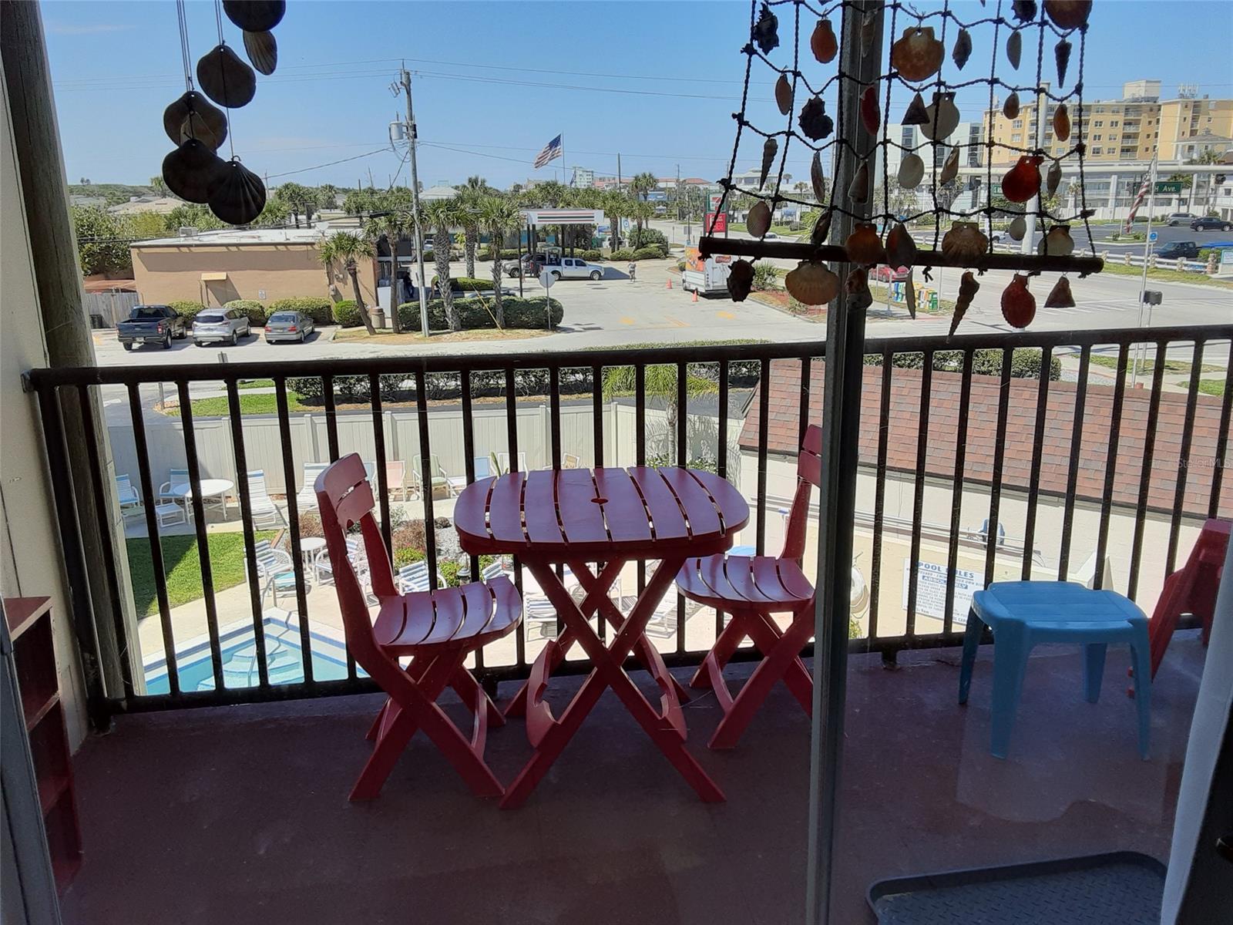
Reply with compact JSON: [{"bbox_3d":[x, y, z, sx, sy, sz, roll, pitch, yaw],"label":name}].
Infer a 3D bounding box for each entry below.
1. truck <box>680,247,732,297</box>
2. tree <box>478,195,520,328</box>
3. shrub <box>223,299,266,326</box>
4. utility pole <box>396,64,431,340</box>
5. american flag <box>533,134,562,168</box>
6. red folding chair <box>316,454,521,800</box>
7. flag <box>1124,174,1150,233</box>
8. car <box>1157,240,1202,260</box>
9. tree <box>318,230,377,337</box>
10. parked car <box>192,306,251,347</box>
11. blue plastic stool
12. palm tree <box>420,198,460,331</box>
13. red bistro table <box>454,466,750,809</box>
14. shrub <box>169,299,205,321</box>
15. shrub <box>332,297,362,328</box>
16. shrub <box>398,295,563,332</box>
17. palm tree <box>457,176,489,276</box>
[{"bbox_3d":[6.178,-12.697,63.518,2.250,2.950,6.100,-4,16,-10],"label":"truck"},{"bbox_3d":[-5.840,-9.973,47.985,2.100,6.450,2.100,-3,16,-6],"label":"tree"},{"bbox_3d":[-19.843,-7.982,51.257,2.200,1.250,1.550,-3,16,-6],"label":"shrub"},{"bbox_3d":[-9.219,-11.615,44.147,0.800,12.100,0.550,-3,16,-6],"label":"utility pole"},{"bbox_3d":[-8.043,-36.279,112.315,3.400,4.200,0.800,-2,16,-4],"label":"american flag"},{"bbox_3d":[-0.482,0.409,2.525,0.475,0.845,0.370,-3,15,-6],"label":"red folding chair"},{"bbox_3d":[14.888,-7.451,27.500,0.780,1.750,0.350,7,17,27],"label":"flag"},{"bbox_3d":[47.155,-17.428,80.000,5.400,1.800,1.900,-2,15,-5],"label":"car"},{"bbox_3d":[-12.664,-8.420,45.318,2.750,5.000,2.650,-1,15,0],"label":"tree"},{"bbox_3d":[-18.438,-6.477,45.166,1.860,1.680,4.520,-3,16,-6],"label":"parked car"},{"bbox_3d":[1.223,0.573,2.680,0.410,0.384,0.335,-1,15,1],"label":"blue plastic stool"},{"bbox_3d":[-8.635,-9.695,47.240,2.050,6.450,2.050,-3,16,-6],"label":"palm tree"},{"bbox_3d":[-0.044,0.450,2.572,0.730,0.725,0.650,-3,15,-6],"label":"red bistro table"},{"bbox_3d":[-22.557,-7.847,50.685,1.850,1.300,1.400,-2,15,-3],"label":"shrub"},{"bbox_3d":[-13.702,-7.679,49.440,1.600,1.300,1.400,-2,15,-3],"label":"shrub"},{"bbox_3d":[-6.651,-7.434,47.926,8.100,1.360,2.000,0,15,5],"label":"shrub"},{"bbox_3d":[-10.428,-16.643,69.876,2.200,7.500,2.200,-3,16,-6],"label":"palm tree"}]

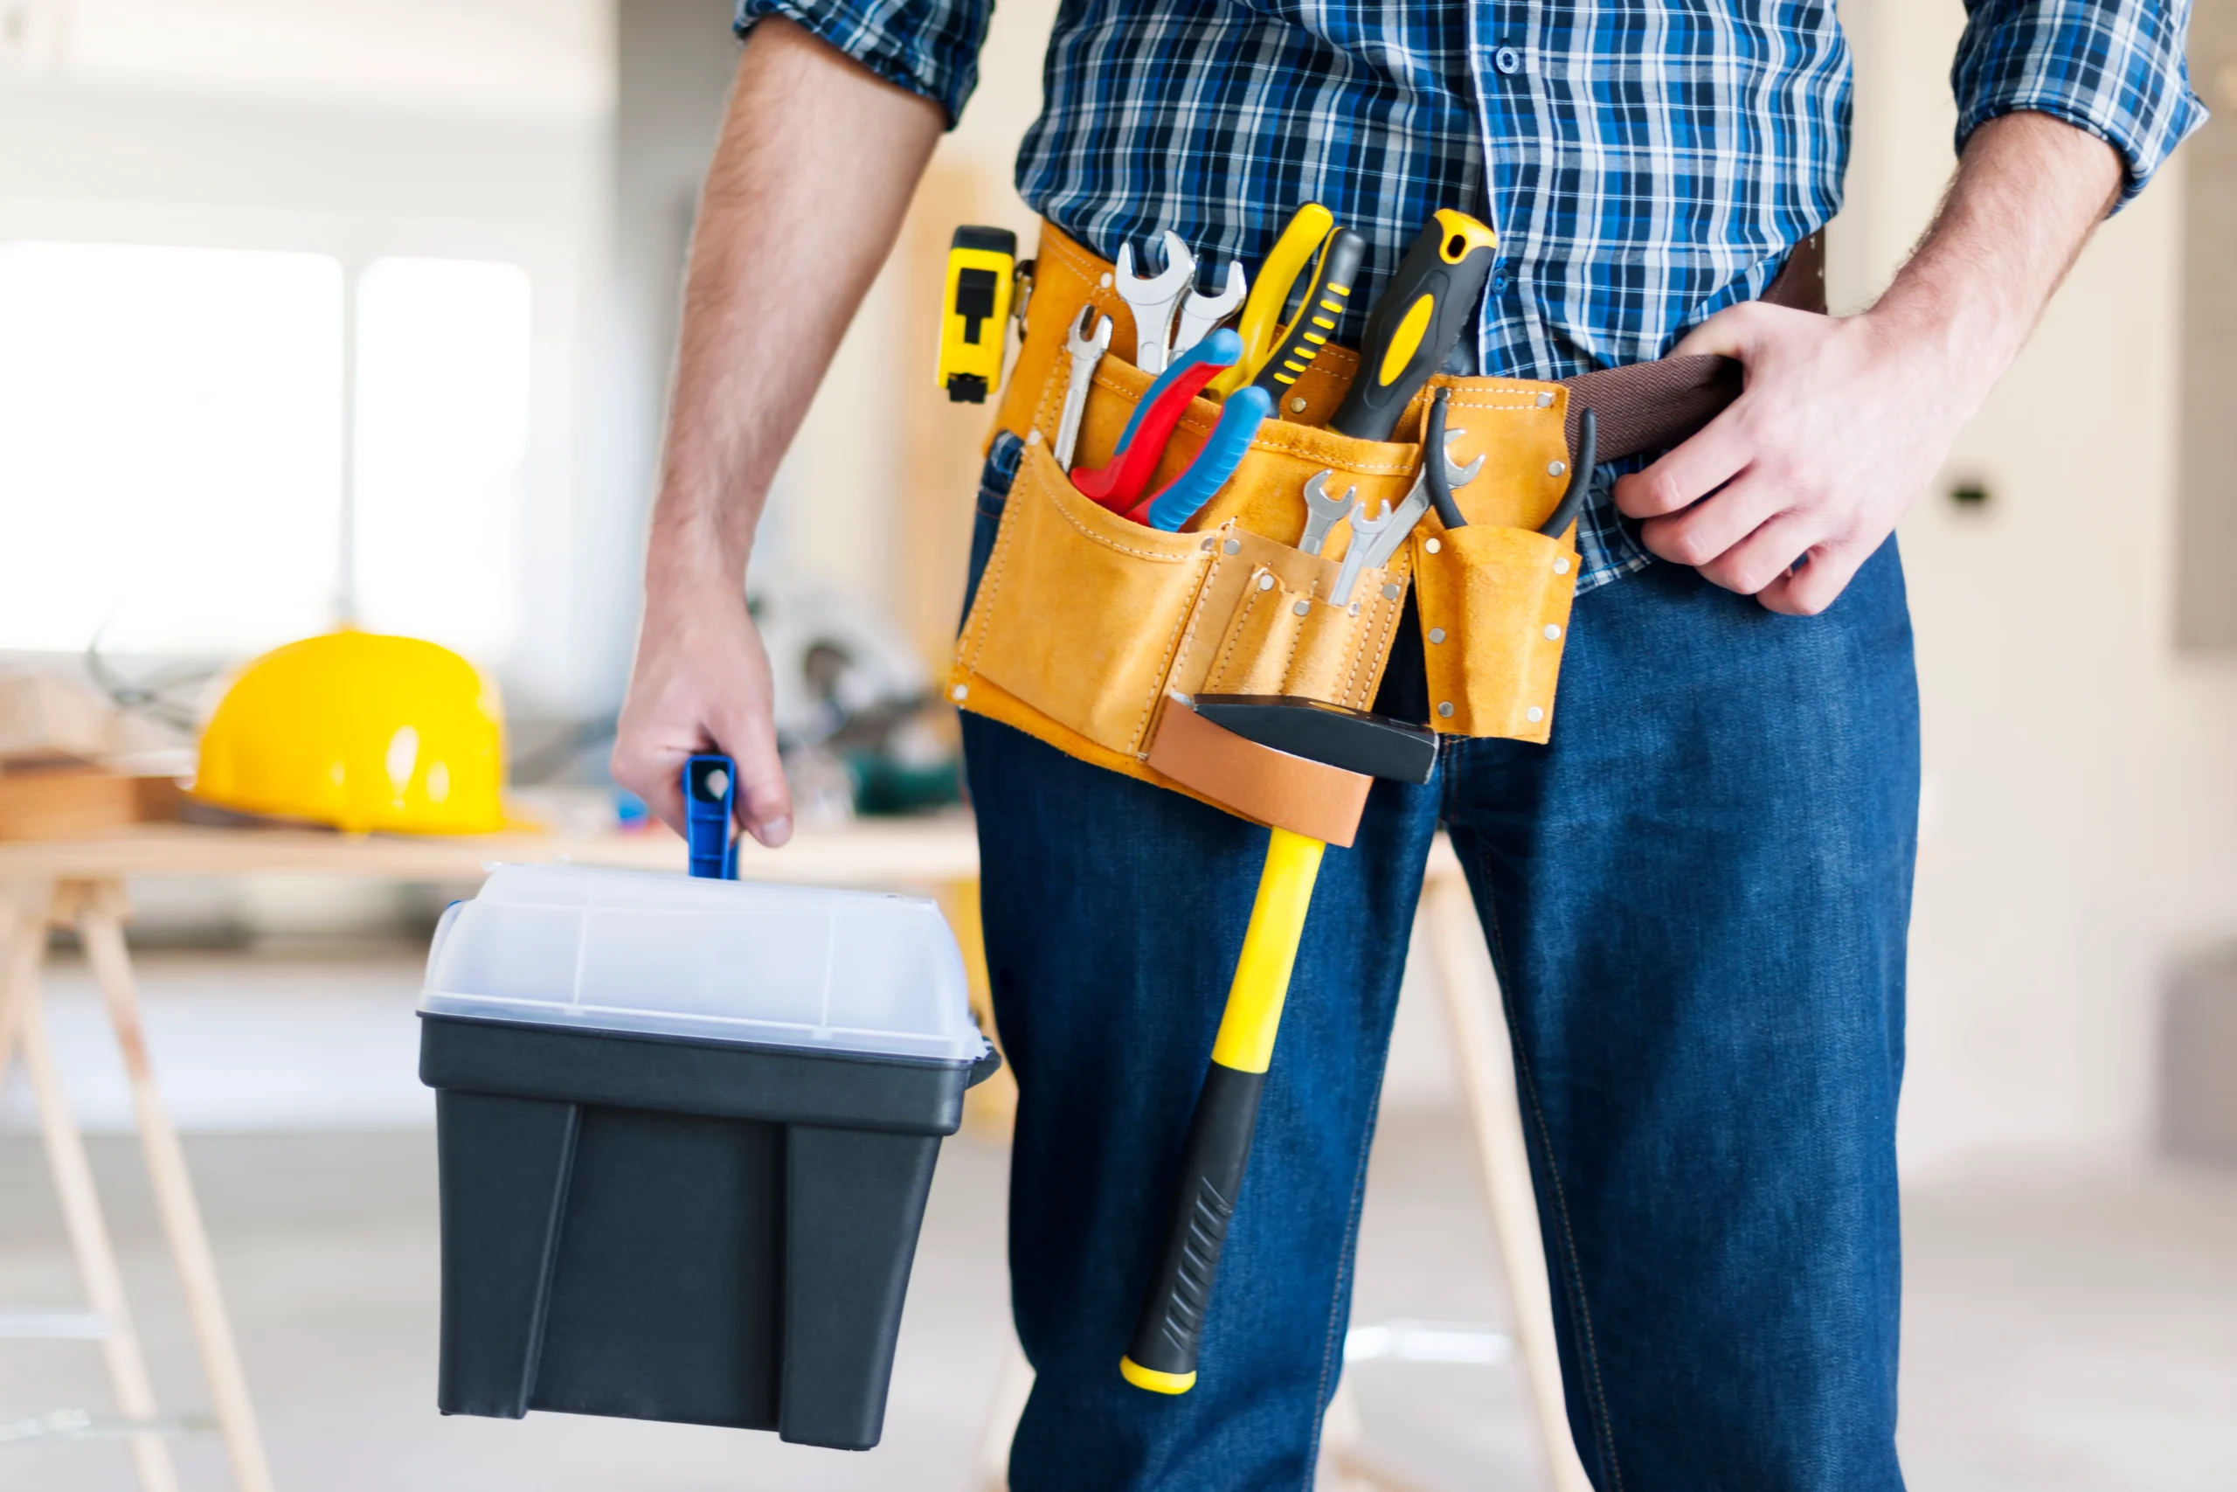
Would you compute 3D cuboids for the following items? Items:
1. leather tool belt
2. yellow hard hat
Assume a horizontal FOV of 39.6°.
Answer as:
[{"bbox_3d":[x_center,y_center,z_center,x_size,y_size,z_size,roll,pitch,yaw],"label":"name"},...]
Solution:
[{"bbox_3d":[0.118,-0.098,1.380,0.385,0.265,0.290,0,2,-3],"label":"leather tool belt"},{"bbox_3d":[-0.602,-0.012,2.470,0.275,0.158,0.215,4,2,13],"label":"yellow hard hat"}]

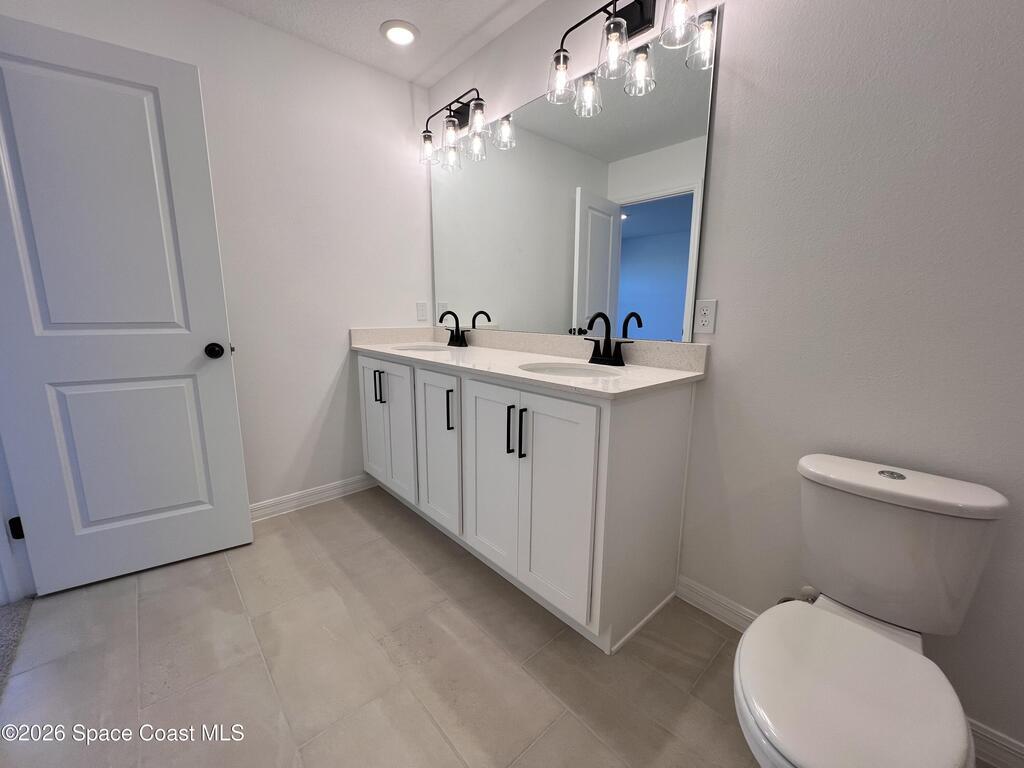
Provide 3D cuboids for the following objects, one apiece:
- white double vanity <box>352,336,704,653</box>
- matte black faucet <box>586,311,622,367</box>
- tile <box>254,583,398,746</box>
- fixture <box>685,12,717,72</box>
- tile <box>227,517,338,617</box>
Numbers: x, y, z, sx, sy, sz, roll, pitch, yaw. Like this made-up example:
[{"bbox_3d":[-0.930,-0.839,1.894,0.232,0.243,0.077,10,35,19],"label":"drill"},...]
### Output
[{"bbox_3d":[-0.141,0.323,1.948,0.575,0.901,1.772,-9,14,-43],"label":"white double vanity"},{"bbox_3d":[0.361,-0.183,1.563,0.170,0.222,0.225,-9,14,-43],"label":"matte black faucet"},{"bbox_3d":[-0.651,0.896,1.305,0.296,0.010,0.595,-9,14,-43],"label":"tile"},{"bbox_3d":[0.680,-1.221,1.364,0.105,0.160,0.105,-9,14,-43],"label":"fixture"},{"bbox_3d":[-1.061,0.815,1.728,0.296,0.010,0.595,-9,14,-43],"label":"tile"}]

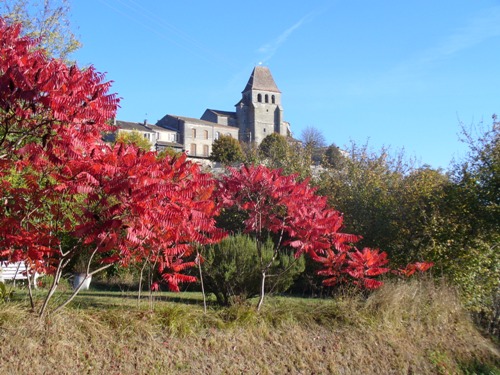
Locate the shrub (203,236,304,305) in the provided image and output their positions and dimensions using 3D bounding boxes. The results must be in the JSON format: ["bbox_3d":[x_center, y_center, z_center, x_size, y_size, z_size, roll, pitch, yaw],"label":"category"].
[{"bbox_3d":[0.042,1.433,12.300,1.700,1.200,1.600,0,-4,0],"label":"shrub"}]

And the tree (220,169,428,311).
[{"bbox_3d":[1.097,0.786,11.200,3.150,2.150,2.100,0,-4,0],"label":"tree"}]

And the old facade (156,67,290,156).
[{"bbox_3d":[-5.122,-13.607,134.000,24.000,18.000,13.500,2,-5,-28],"label":"old facade"}]

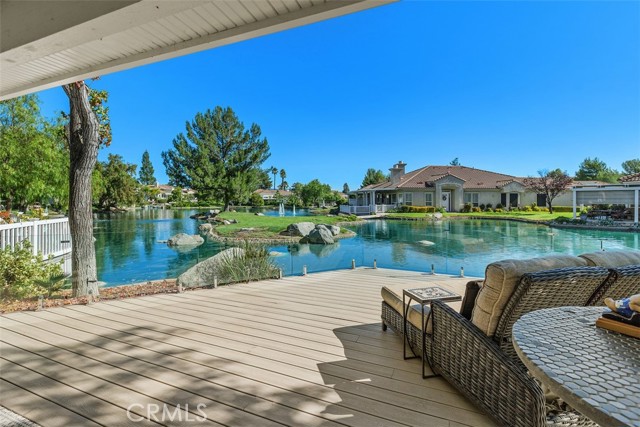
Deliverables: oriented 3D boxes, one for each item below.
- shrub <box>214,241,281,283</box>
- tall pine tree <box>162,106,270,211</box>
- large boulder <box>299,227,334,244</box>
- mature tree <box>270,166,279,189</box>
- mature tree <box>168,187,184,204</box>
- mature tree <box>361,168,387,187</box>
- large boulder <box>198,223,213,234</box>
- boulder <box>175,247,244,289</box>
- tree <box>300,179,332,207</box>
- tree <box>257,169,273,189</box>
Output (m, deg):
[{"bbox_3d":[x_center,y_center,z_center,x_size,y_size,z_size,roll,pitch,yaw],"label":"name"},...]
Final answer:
[{"bbox_3d":[-1.312,0.869,5.150,1.200,0.750,0.850,-2,4,-30],"label":"shrub"},{"bbox_3d":[-10.448,-5.555,29.000,10.800,10.700,10.400,0,3,0],"label":"tall pine tree"},{"bbox_3d":[-0.108,0.930,12.300,1.450,0.800,1.150,0,3,0],"label":"large boulder"},{"bbox_3d":[-15.026,-9.517,95.000,2.600,11.500,2.600,0,3,0],"label":"mature tree"},{"bbox_3d":[-28.246,-3.543,56.000,3.300,3.700,3.300,0,3,0],"label":"mature tree"},{"bbox_3d":[10.907,-5.912,58.000,5.400,6.800,5.200,0,3,0],"label":"mature tree"},{"bbox_3d":[-5.836,0.764,14.500,0.750,0.600,0.650,0,3,0],"label":"large boulder"},{"bbox_3d":[-1.907,0.931,5.000,1.350,0.680,0.950,-2,4,-30],"label":"boulder"},{"bbox_3d":[-0.791,-3.603,50.000,6.000,5.100,5.800,0,3,0],"label":"tree"},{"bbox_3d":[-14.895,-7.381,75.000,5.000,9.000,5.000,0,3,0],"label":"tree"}]

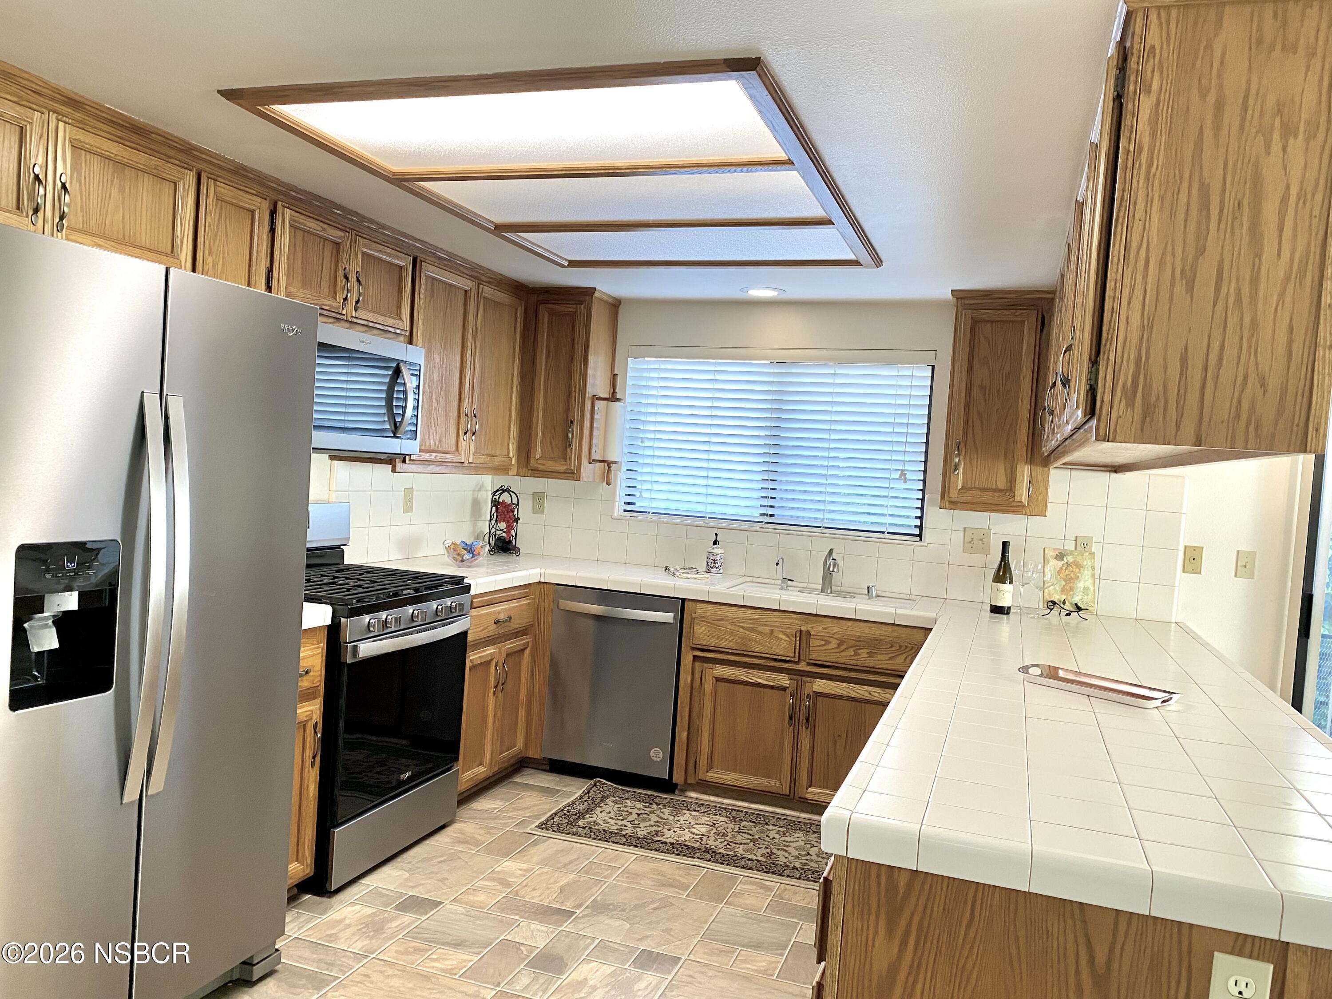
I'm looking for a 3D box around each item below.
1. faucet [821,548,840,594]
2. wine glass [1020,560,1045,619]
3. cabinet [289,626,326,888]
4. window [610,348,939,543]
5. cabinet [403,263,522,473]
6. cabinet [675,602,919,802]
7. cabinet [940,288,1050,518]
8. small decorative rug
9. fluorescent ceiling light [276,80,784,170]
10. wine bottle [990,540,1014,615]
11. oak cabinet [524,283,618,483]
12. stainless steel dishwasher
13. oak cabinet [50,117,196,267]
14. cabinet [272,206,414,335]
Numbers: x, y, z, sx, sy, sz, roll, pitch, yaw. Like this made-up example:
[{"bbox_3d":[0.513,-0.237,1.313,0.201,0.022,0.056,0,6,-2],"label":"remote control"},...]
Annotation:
[{"bbox_3d":[0.725,0.317,4.382,0.060,0.206,0.211,4,2,0],"label":"faucet"},{"bbox_3d":[1.521,0.364,4.081,0.086,0.218,0.086,5,2,19],"label":"wine glass"},{"bbox_3d":[-1.428,0.784,3.108,0.623,0.844,0.322,5,2,19],"label":"cabinet"},{"bbox_3d":[0.486,-0.268,4.726,1.454,0.789,0.050,5,2,19],"label":"window"},{"bbox_3d":[-1.007,-0.551,4.429,0.332,0.864,0.975,5,2,19],"label":"cabinet"},{"bbox_3d":[0.623,0.878,4.374,1.018,0.830,0.570,5,2,19],"label":"cabinet"},{"bbox_3d":[1.432,-0.402,4.277,0.422,0.909,0.337,5,2,19],"label":"cabinet"},{"bbox_3d":[0.210,1.307,3.925,1.350,0.020,0.680,5,2,19],"label":"small decorative rug"},{"bbox_3d":[-0.329,-0.942,2.552,1.226,0.060,0.563,5,2,19],"label":"fluorescent ceiling light"},{"bbox_3d":[1.381,0.316,4.092,0.080,0.295,0.080,5,2,19],"label":"wine bottle"},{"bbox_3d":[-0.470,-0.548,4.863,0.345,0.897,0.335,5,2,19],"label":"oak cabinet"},{"bbox_3d":[-0.147,0.823,4.677,0.608,0.844,0.613,5,2,19],"label":"stainless steel dishwasher"},{"bbox_3d":[-1.588,-0.796,2.714,0.332,0.347,0.467,5,2,19],"label":"oak cabinet"},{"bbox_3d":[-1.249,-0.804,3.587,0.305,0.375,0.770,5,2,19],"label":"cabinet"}]

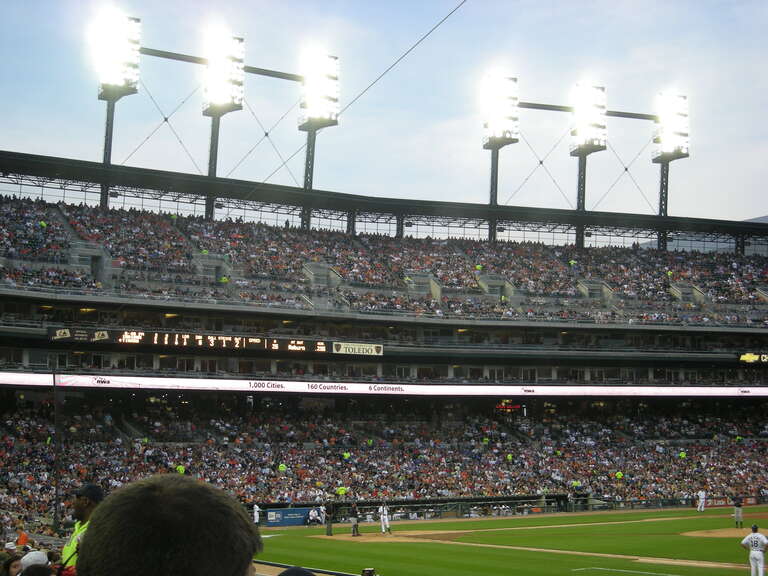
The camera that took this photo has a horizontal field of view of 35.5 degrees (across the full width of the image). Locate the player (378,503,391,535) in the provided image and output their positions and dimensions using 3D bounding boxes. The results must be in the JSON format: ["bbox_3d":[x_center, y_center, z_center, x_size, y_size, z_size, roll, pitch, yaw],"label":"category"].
[{"bbox_3d":[0.043,12.535,65.100,0.660,1.780,0.520,-3,-8,11],"label":"player"}]

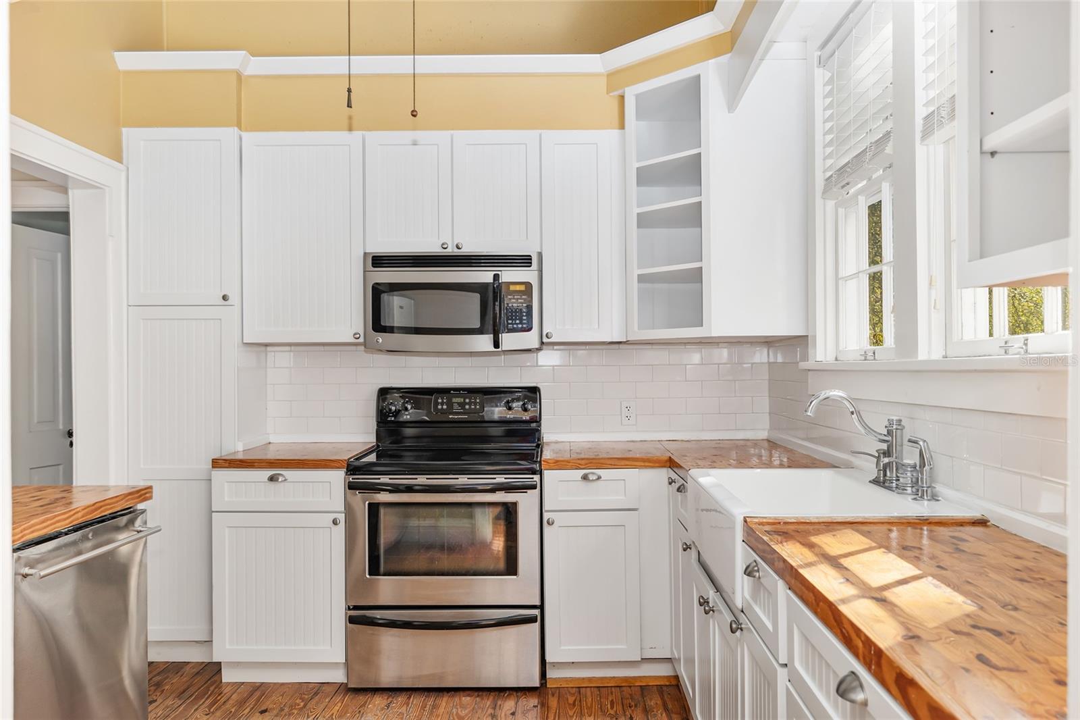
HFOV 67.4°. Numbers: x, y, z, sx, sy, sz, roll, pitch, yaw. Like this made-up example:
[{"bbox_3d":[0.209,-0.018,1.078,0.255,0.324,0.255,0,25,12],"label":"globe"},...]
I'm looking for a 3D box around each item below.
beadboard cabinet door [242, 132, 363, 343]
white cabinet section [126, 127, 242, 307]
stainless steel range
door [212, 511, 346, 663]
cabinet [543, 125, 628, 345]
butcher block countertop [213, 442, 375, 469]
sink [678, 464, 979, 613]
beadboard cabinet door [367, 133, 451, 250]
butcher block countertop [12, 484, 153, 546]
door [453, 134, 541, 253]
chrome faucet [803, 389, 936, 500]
[{"bbox_3d":[-1.023,-0.528,3.500,0.518,0.906,0.025,0,0,1],"label":"beadboard cabinet door"},{"bbox_3d":[-1.531,-0.613,3.468,0.480,0.757,0.030,0,0,1],"label":"white cabinet section"},{"bbox_3d":[-0.375,0.710,3.455,0.757,1.174,0.680,0,0,1],"label":"stainless steel range"},{"bbox_3d":[-1.020,0.886,3.175,0.521,0.585,0.025,0,0,1],"label":"door"},{"bbox_3d":[0.185,-0.532,3.515,0.366,0.915,0.030,0,0,1],"label":"cabinet"},{"bbox_3d":[-1.020,0.409,3.500,0.526,0.042,0.640,0,0,1],"label":"butcher block countertop"},{"bbox_3d":[0.735,0.460,2.225,0.555,0.225,0.760,0,0,2],"label":"sink"},{"bbox_3d":[-0.567,-0.721,3.493,0.366,0.513,0.025,0,0,1],"label":"beadboard cabinet door"},{"bbox_3d":[-1.490,0.405,1.990,0.610,0.042,0.970,0,0,2],"label":"butcher block countertop"},{"bbox_3d":[-0.188,-0.729,3.515,0.379,0.522,0.030,0,0,1],"label":"door"},{"bbox_3d":[0.901,0.225,2.252,0.295,0.278,0.350,0,0,1],"label":"chrome faucet"}]

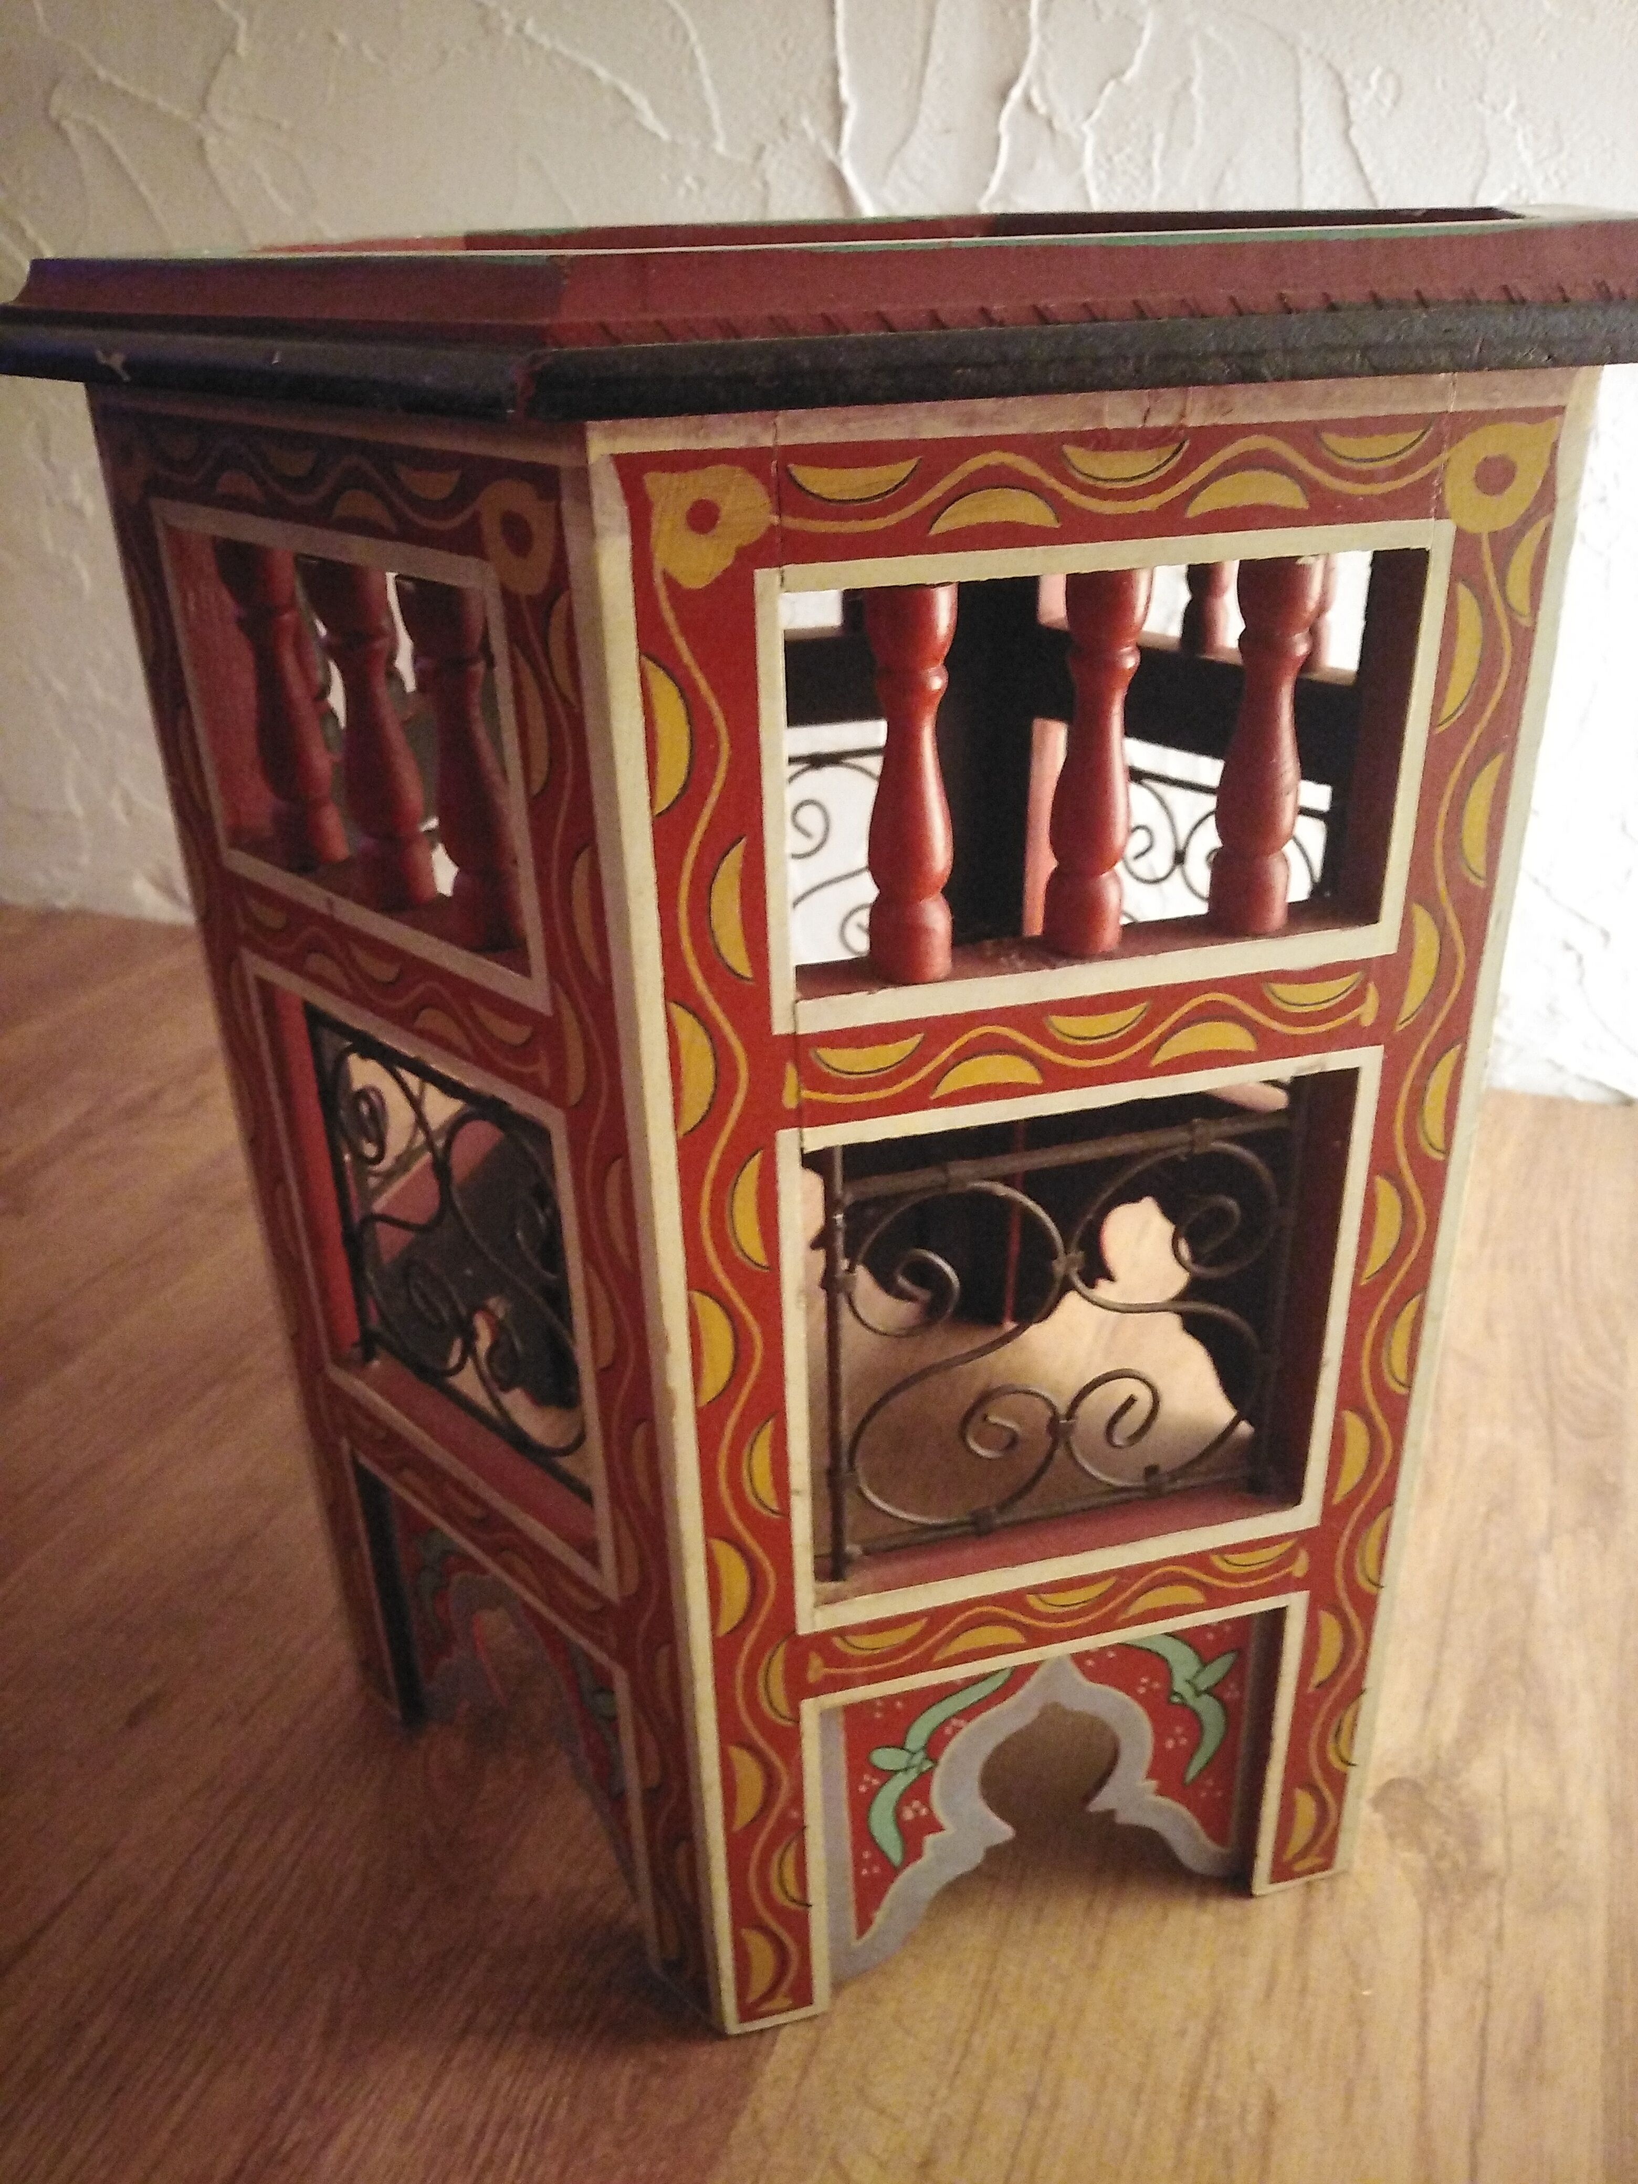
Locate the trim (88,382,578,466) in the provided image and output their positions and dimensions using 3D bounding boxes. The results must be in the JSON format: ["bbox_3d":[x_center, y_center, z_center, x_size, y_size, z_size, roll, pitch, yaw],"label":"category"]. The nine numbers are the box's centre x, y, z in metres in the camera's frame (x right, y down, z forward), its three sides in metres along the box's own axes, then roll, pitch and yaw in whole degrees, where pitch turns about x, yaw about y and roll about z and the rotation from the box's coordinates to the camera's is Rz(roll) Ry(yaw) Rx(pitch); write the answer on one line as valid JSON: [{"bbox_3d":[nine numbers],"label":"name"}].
[{"bbox_3d":[-0.114,-0.148,0.363,0.211,0.009,0.008,23,36,40],"label":"trim"}]

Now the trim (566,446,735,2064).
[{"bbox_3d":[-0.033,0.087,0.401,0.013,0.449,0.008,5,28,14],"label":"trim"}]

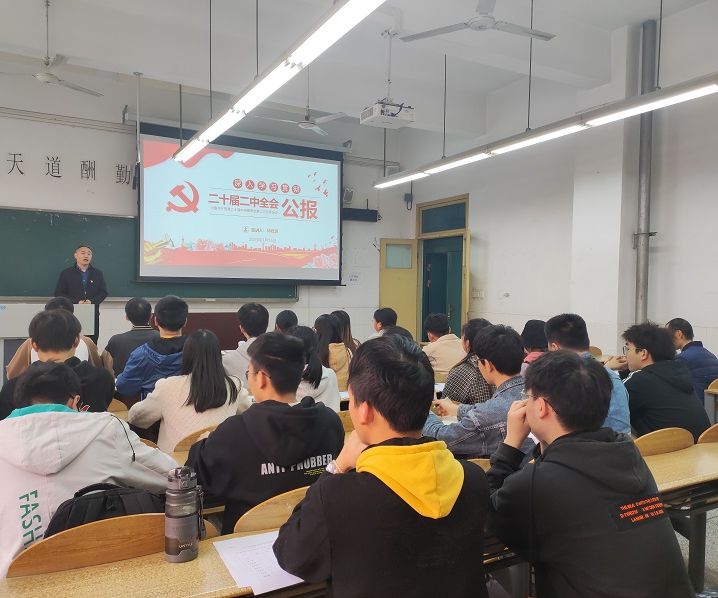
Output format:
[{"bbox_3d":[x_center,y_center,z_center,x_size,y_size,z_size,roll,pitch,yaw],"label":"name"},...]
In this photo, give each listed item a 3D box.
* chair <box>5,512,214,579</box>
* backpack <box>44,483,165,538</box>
[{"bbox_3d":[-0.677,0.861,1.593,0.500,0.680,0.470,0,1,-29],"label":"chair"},{"bbox_3d":[-0.650,0.717,1.547,0.330,0.450,0.200,0,1,-29],"label":"backpack"}]

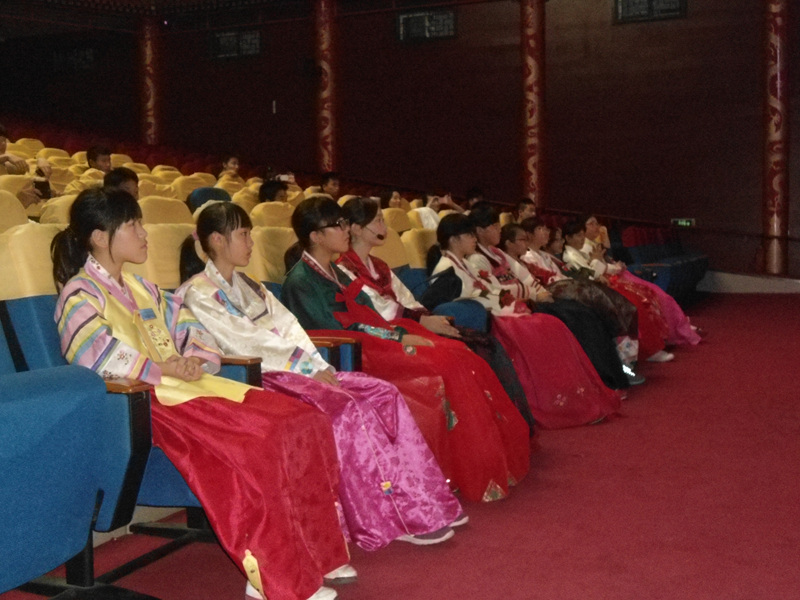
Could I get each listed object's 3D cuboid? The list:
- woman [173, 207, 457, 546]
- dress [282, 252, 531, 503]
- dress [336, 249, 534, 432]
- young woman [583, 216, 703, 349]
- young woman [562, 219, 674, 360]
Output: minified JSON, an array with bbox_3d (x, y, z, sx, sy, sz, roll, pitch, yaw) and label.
[{"bbox_3d":[-0.266,0.234,3.611,0.960,1.180,0.530,0,4,17],"label":"woman"},{"bbox_3d":[-0.026,0.272,4.237,0.930,0.920,0.580,2,4,24],"label":"dress"},{"bbox_3d":[0.190,0.261,4.638,0.900,0.970,0.580,0,4,17],"label":"dress"},{"bbox_3d":[2.129,-0.149,9.271,0.980,1.180,0.540,1,4,22],"label":"young woman"},{"bbox_3d":[1.791,-0.084,8.485,0.920,1.170,0.520,0,4,17],"label":"young woman"}]

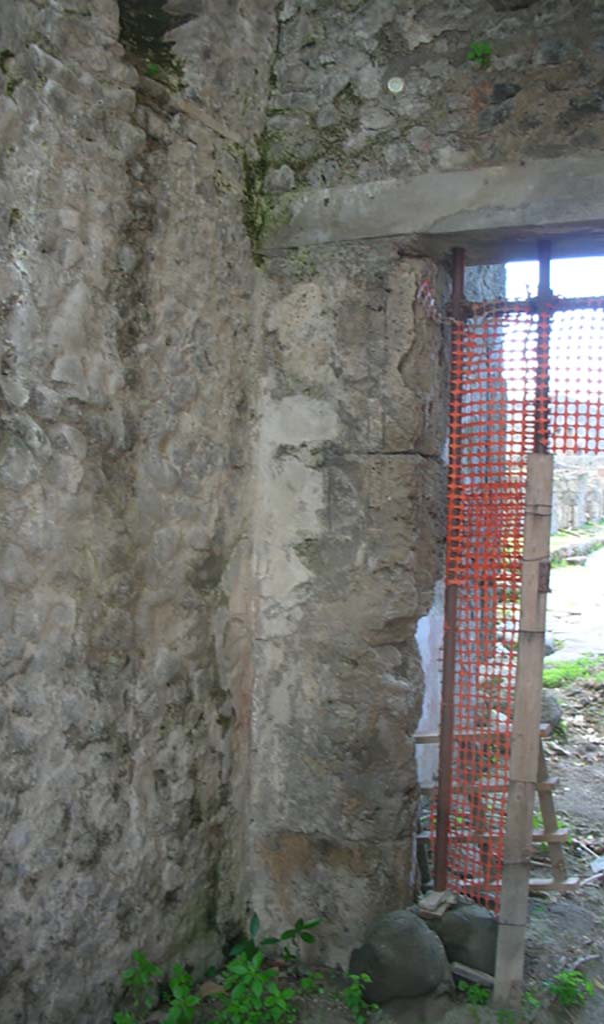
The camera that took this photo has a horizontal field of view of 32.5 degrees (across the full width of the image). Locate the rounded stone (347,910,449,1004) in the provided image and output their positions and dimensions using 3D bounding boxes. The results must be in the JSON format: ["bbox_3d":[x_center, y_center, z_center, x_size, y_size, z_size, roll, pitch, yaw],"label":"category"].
[{"bbox_3d":[0.285,1.298,3.030,0.275,0.235,0.235,3,3,28],"label":"rounded stone"}]

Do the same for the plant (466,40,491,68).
[{"bbox_3d":[0.483,-1.253,2.836,0.068,0.080,0.060,3,3,28],"label":"plant"}]

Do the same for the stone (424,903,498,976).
[{"bbox_3d":[0.507,1.312,3.170,0.270,0.210,0.220,3,3,28],"label":"stone"}]

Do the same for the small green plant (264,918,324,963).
[{"bbox_3d":[-0.026,1.296,3.140,0.160,0.120,0.120,3,3,28],"label":"small green plant"}]

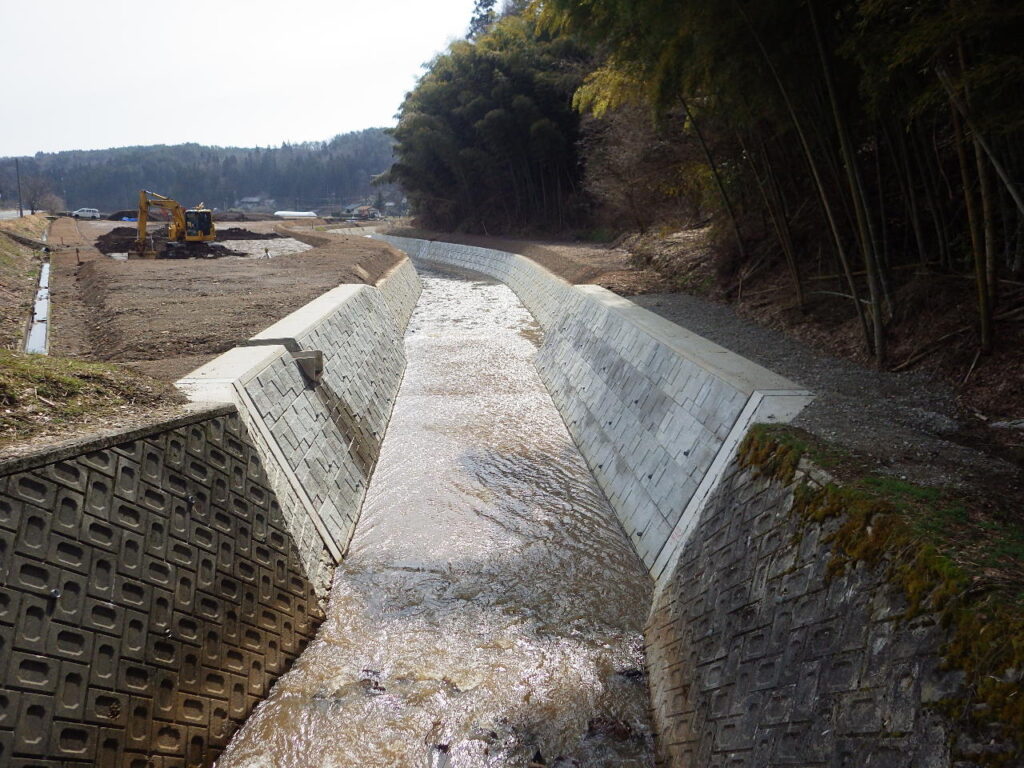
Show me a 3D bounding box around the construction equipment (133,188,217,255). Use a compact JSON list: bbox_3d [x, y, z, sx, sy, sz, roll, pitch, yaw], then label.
[{"bbox_3d":[-20.006,-9.318,43.539,2.500,3.850,5.800,5,14,19],"label":"construction equipment"}]

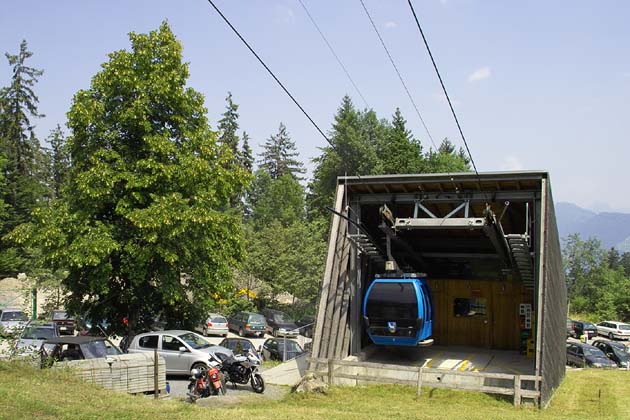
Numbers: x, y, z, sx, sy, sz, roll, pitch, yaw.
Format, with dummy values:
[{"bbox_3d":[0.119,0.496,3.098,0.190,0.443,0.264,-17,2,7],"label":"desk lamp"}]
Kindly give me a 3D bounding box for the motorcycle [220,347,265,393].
[{"bbox_3d":[-2.280,4.500,17.600,2.080,1.200,0.750,-1,-1,37],"label":"motorcycle"}]

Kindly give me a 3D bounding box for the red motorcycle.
[{"bbox_3d":[-2.849,4.324,15.575,0.800,1.150,1.950,2,-3,-35],"label":"red motorcycle"}]

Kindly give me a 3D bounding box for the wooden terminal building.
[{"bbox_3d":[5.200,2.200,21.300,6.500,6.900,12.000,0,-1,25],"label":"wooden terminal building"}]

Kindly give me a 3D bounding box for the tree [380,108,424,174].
[{"bbox_3d":[8.400,-0.200,58.000,5.600,19.400,5.600,0,-1,0],"label":"tree"}]

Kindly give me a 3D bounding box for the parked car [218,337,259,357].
[{"bbox_3d":[-3.862,7.118,29.969,1.680,1.430,4.100,1,-3,-18],"label":"parked car"}]

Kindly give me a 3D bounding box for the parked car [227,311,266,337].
[{"bbox_3d":[-4.970,7.861,42.466,1.740,1.580,4.400,2,-3,-26],"label":"parked car"}]

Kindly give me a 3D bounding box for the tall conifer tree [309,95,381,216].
[{"bbox_3d":[2.750,-0.700,55.000,6.800,20.000,6.800,0,-1,0],"label":"tall conifer tree"}]

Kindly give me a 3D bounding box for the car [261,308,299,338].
[{"bbox_3d":[-2.450,7.500,40.200,1.740,1.600,4.200,2,-4,-22],"label":"car"}]

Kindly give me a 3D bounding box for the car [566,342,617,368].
[{"bbox_3d":[16.250,8.600,36.200,1.720,1.430,4.300,0,-4,-7],"label":"car"}]

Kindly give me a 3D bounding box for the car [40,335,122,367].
[{"bbox_3d":[-7.078,4.844,18.969,3.500,1.450,1.600,0,-3,18],"label":"car"}]

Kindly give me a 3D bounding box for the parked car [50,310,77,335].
[{"bbox_3d":[-17.934,7.760,42.469,1.660,1.450,4.200,1,-3,-24],"label":"parked car"}]

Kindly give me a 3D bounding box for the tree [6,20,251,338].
[{"bbox_3d":[-8.158,-0.800,25.682,10.400,14.800,10.000,0,-2,0],"label":"tree"}]

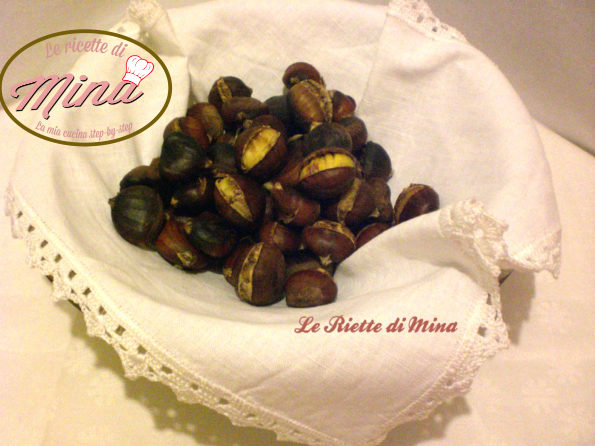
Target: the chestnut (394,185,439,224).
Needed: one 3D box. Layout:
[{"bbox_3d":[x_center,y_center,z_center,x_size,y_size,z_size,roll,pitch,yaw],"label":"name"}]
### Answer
[{"bbox_3d":[0.079,-0.011,0.430,0.032,0.029,0.030,15,48,14],"label":"chestnut"}]

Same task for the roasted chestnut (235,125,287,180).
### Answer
[{"bbox_3d":[-0.024,-0.046,0.428,0.034,0.031,0.034,0,44,0],"label":"roasted chestnut"}]

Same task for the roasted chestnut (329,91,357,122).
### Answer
[{"bbox_3d":[0.032,-0.085,0.475,0.029,0.028,0.028,0,42,0],"label":"roasted chestnut"}]

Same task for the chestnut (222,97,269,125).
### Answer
[{"bbox_3d":[-0.037,-0.079,0.462,0.033,0.023,0.028,0,44,0],"label":"chestnut"}]

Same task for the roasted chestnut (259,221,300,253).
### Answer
[{"bbox_3d":[-0.011,0.010,0.420,0.029,0.026,0.028,0,46,0],"label":"roasted chestnut"}]

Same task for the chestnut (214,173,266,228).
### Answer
[{"bbox_3d":[-0.038,-0.015,0.420,0.031,0.030,0.035,-19,49,-17],"label":"chestnut"}]

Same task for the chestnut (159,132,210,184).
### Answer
[{"bbox_3d":[-0.075,-0.043,0.430,0.033,0.029,0.030,0,42,0],"label":"chestnut"}]

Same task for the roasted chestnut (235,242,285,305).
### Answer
[{"bbox_3d":[-0.021,0.030,0.390,0.031,0.034,0.029,18,24,13],"label":"roasted chestnut"}]

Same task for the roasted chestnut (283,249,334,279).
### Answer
[{"bbox_3d":[0.008,0.029,0.422,0.033,0.028,0.029,0,44,0],"label":"roasted chestnut"}]

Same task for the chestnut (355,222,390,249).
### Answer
[{"bbox_3d":[0.050,0.011,0.425,0.031,0.027,0.028,0,42,0],"label":"chestnut"}]

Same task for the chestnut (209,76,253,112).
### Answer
[{"bbox_3d":[-0.048,-0.091,0.475,0.033,0.028,0.029,0,42,0],"label":"chestnut"}]

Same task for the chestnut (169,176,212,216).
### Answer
[{"bbox_3d":[-0.069,-0.019,0.430,0.032,0.027,0.028,-11,43,-12],"label":"chestnut"}]

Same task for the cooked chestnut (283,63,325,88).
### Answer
[{"bbox_3d":[0.004,-0.108,0.490,0.030,0.026,0.028,0,44,0],"label":"cooked chestnut"}]

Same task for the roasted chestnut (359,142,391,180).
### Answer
[{"bbox_3d":[0.052,-0.043,0.448,0.029,0.028,0.028,0,44,0],"label":"roasted chestnut"}]

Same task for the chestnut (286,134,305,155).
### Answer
[{"bbox_3d":[0.001,-0.052,0.453,0.030,0.026,0.028,0,44,0],"label":"chestnut"}]

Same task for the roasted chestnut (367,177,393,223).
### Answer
[{"bbox_3d":[0.053,-0.016,0.435,0.028,0.028,0.030,0,42,0],"label":"roasted chestnut"}]

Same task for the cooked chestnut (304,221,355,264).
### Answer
[{"bbox_3d":[0.020,0.013,0.415,0.034,0.028,0.029,0,46,0],"label":"cooked chestnut"}]

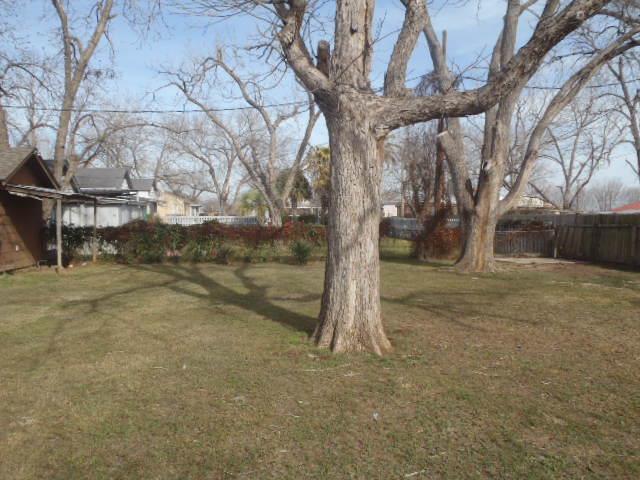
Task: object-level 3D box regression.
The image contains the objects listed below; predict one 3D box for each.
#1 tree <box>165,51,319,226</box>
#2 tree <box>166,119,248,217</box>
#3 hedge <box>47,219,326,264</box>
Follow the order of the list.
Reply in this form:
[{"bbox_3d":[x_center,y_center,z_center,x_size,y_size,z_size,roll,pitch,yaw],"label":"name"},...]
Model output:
[{"bbox_3d":[-4.200,-4.900,27.800,8.200,10.400,7.200,0,3,0],"label":"tree"},{"bbox_3d":[-9.950,-5.500,45.500,7.300,10.100,6.800,0,3,0],"label":"tree"},{"bbox_3d":[-4.600,0.030,18.600,10.400,1.500,1.400,0,3,0],"label":"hedge"}]

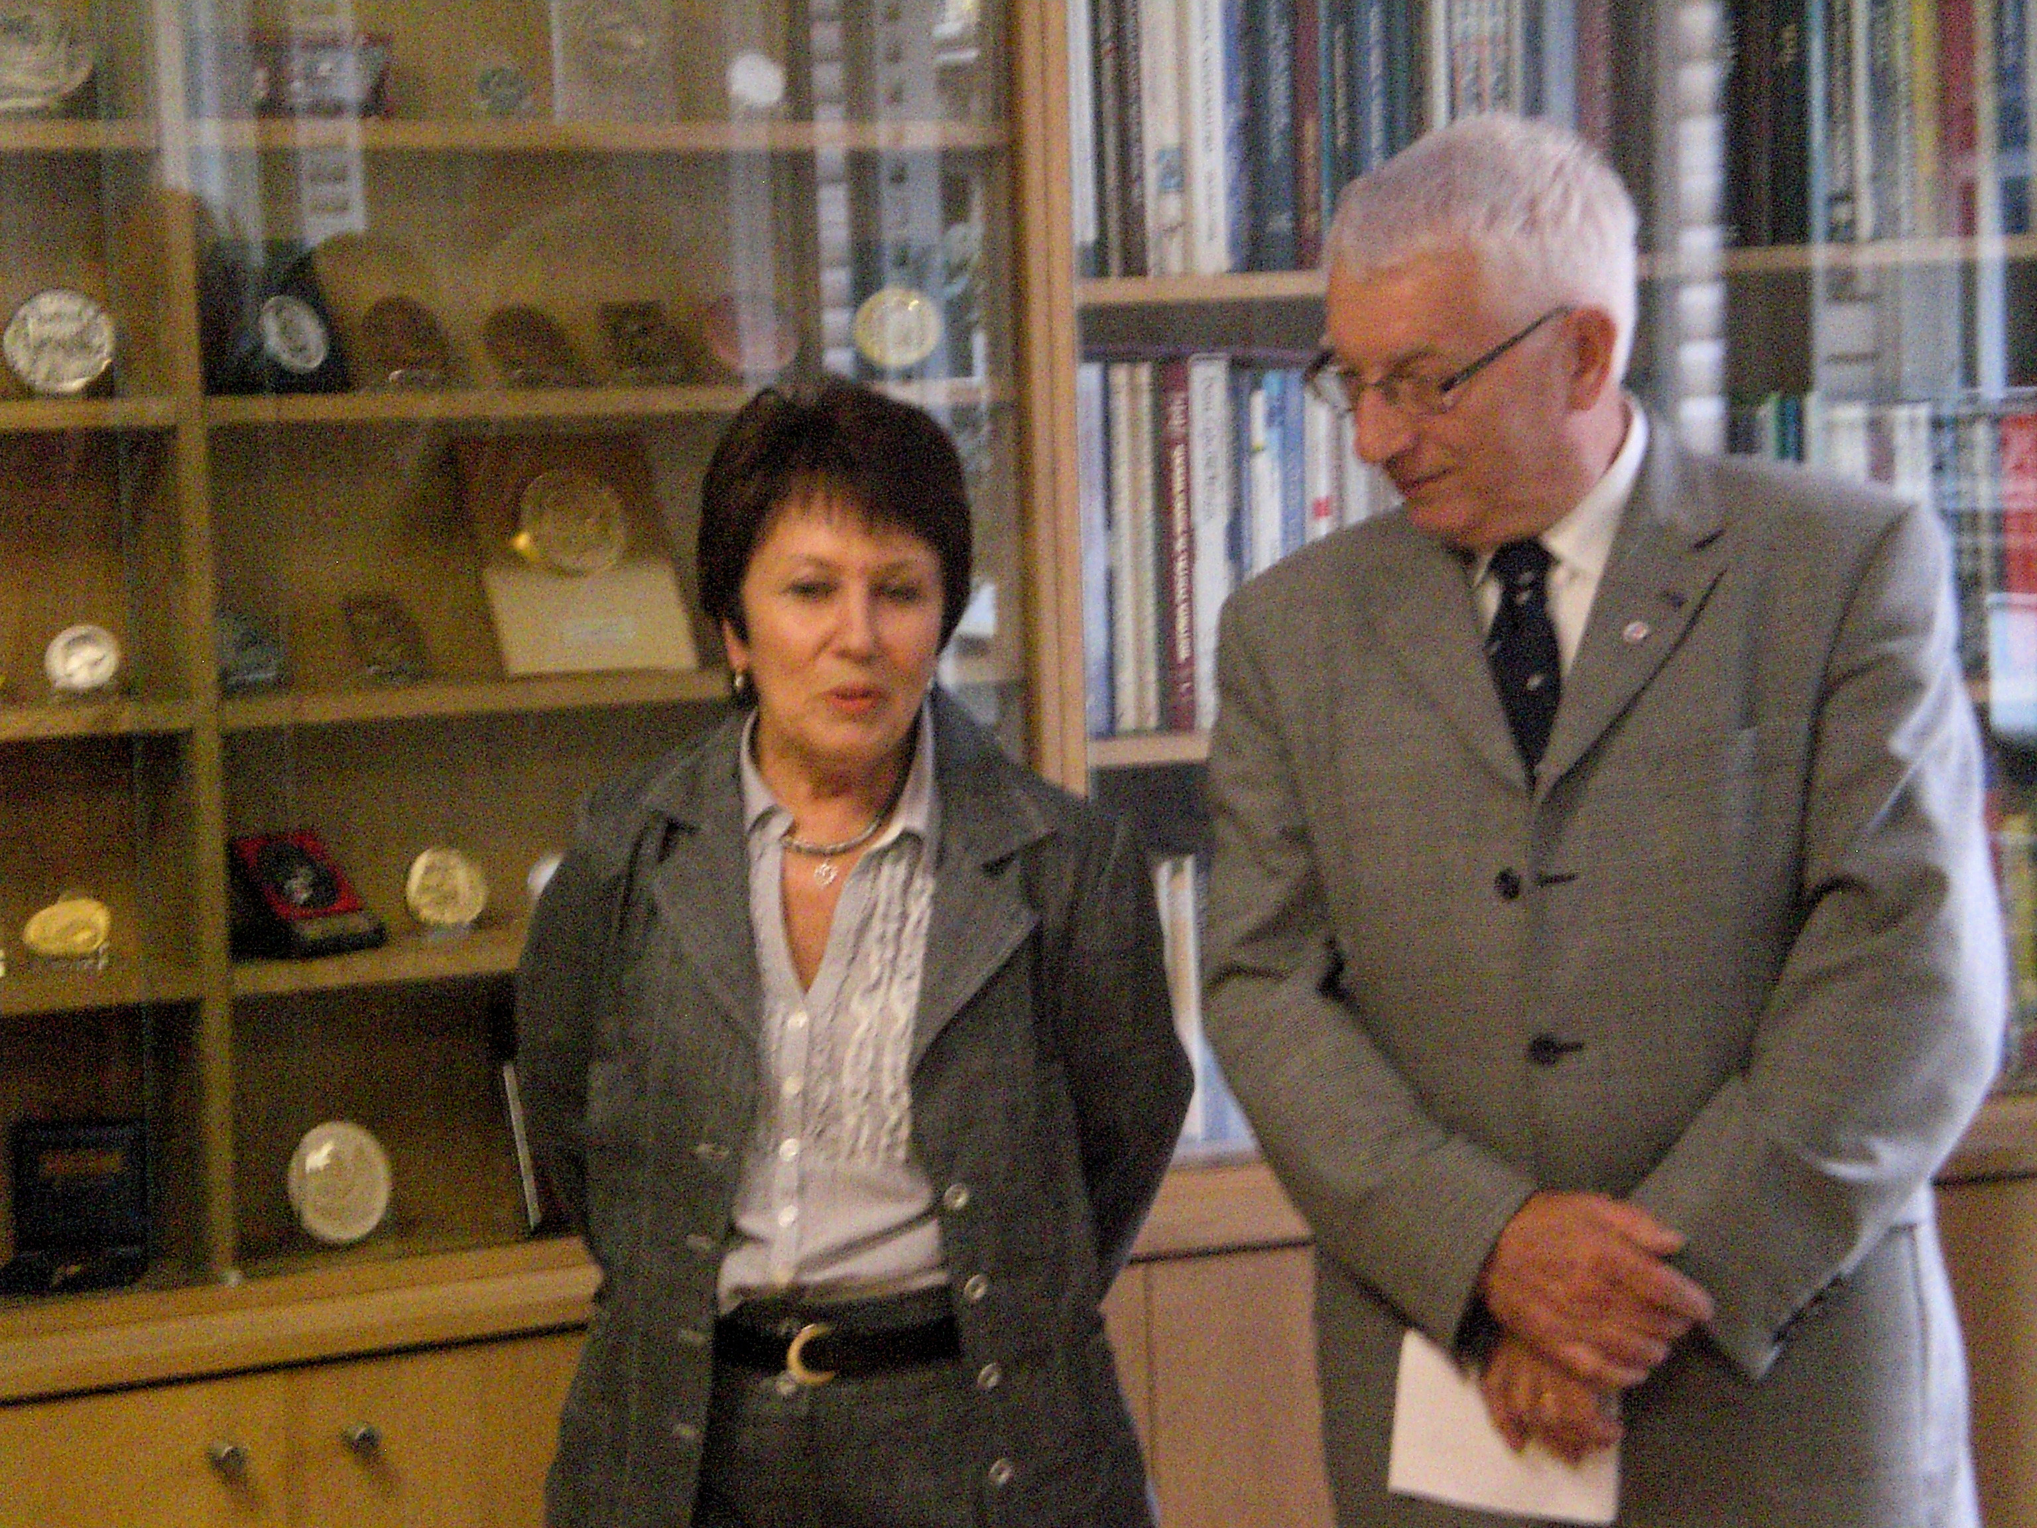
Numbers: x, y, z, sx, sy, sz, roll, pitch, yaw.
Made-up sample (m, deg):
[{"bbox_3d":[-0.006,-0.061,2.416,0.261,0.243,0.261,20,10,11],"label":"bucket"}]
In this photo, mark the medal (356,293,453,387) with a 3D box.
[{"bbox_3d":[-0.470,-0.324,4.495,0.074,0.076,0.025,-4,-19,-27],"label":"medal"}]

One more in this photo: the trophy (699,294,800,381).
[{"bbox_3d":[-0.212,-0.336,4.627,0.077,0.072,0.022,-3,-17,-20],"label":"trophy"}]

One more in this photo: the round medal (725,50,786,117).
[{"bbox_3d":[-0.207,-0.533,4.615,0.046,0.050,0.018,-2,-10,-12],"label":"round medal"}]

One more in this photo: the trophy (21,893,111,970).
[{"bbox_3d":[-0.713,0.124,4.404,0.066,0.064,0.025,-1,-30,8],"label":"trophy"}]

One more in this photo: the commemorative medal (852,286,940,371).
[{"bbox_3d":[-0.097,-0.346,4.674,0.068,0.066,0.020,-2,-13,-6],"label":"commemorative medal"}]

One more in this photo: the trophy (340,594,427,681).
[{"bbox_3d":[-0.484,-0.095,4.494,0.056,0.074,0.025,-4,-19,-28],"label":"trophy"}]

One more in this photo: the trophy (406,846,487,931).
[{"bbox_3d":[-0.439,0.095,4.520,0.065,0.065,0.020,-4,-19,-27],"label":"trophy"}]

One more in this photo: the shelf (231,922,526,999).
[{"bbox_3d":[-0.349,0.134,4.631,0.655,0.020,0.250,-4,6,-27],"label":"shelf"}]

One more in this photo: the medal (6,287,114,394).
[{"bbox_3d":[-0.711,-0.312,4.361,0.082,0.081,0.022,-2,-15,-6],"label":"medal"}]

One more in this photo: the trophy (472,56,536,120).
[{"bbox_3d":[-0.395,-0.520,4.519,0.048,0.050,0.018,-3,-10,-20],"label":"trophy"}]

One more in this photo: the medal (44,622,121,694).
[{"bbox_3d":[-0.698,-0.079,4.385,0.056,0.058,0.020,-1,-20,0],"label":"medal"}]

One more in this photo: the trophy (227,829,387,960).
[{"bbox_3d":[-0.538,0.098,4.458,0.090,0.088,0.082,3,7,44],"label":"trophy"}]

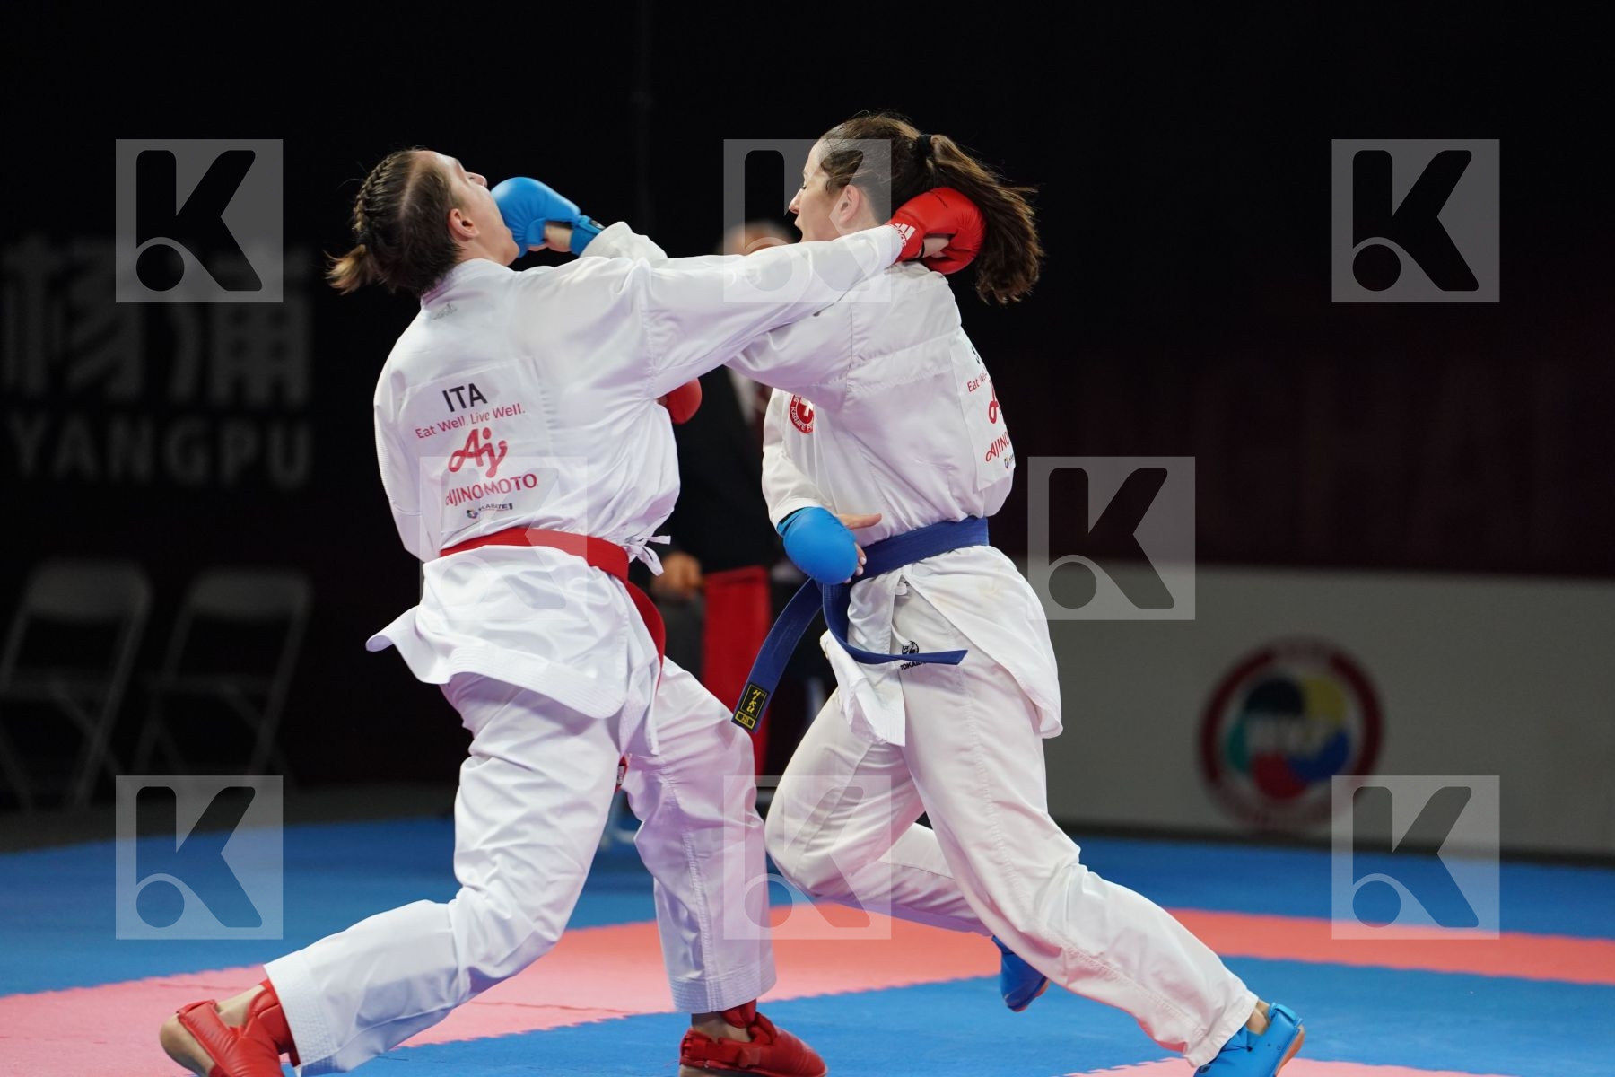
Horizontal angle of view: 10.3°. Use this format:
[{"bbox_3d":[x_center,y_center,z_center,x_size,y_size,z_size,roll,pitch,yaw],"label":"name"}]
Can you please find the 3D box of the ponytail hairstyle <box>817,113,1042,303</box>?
[{"bbox_3d":[0.184,-0.499,13.580,0.335,0.285,0.190,1,1,0],"label":"ponytail hairstyle"}]

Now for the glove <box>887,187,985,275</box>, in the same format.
[{"bbox_3d":[0.189,-0.460,13.400,0.150,0.130,0.110,1,1,-6],"label":"glove"}]

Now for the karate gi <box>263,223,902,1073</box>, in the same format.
[{"bbox_3d":[-0.340,0.165,13.330,0.920,1.250,0.580,0,2,-37],"label":"karate gi"}]

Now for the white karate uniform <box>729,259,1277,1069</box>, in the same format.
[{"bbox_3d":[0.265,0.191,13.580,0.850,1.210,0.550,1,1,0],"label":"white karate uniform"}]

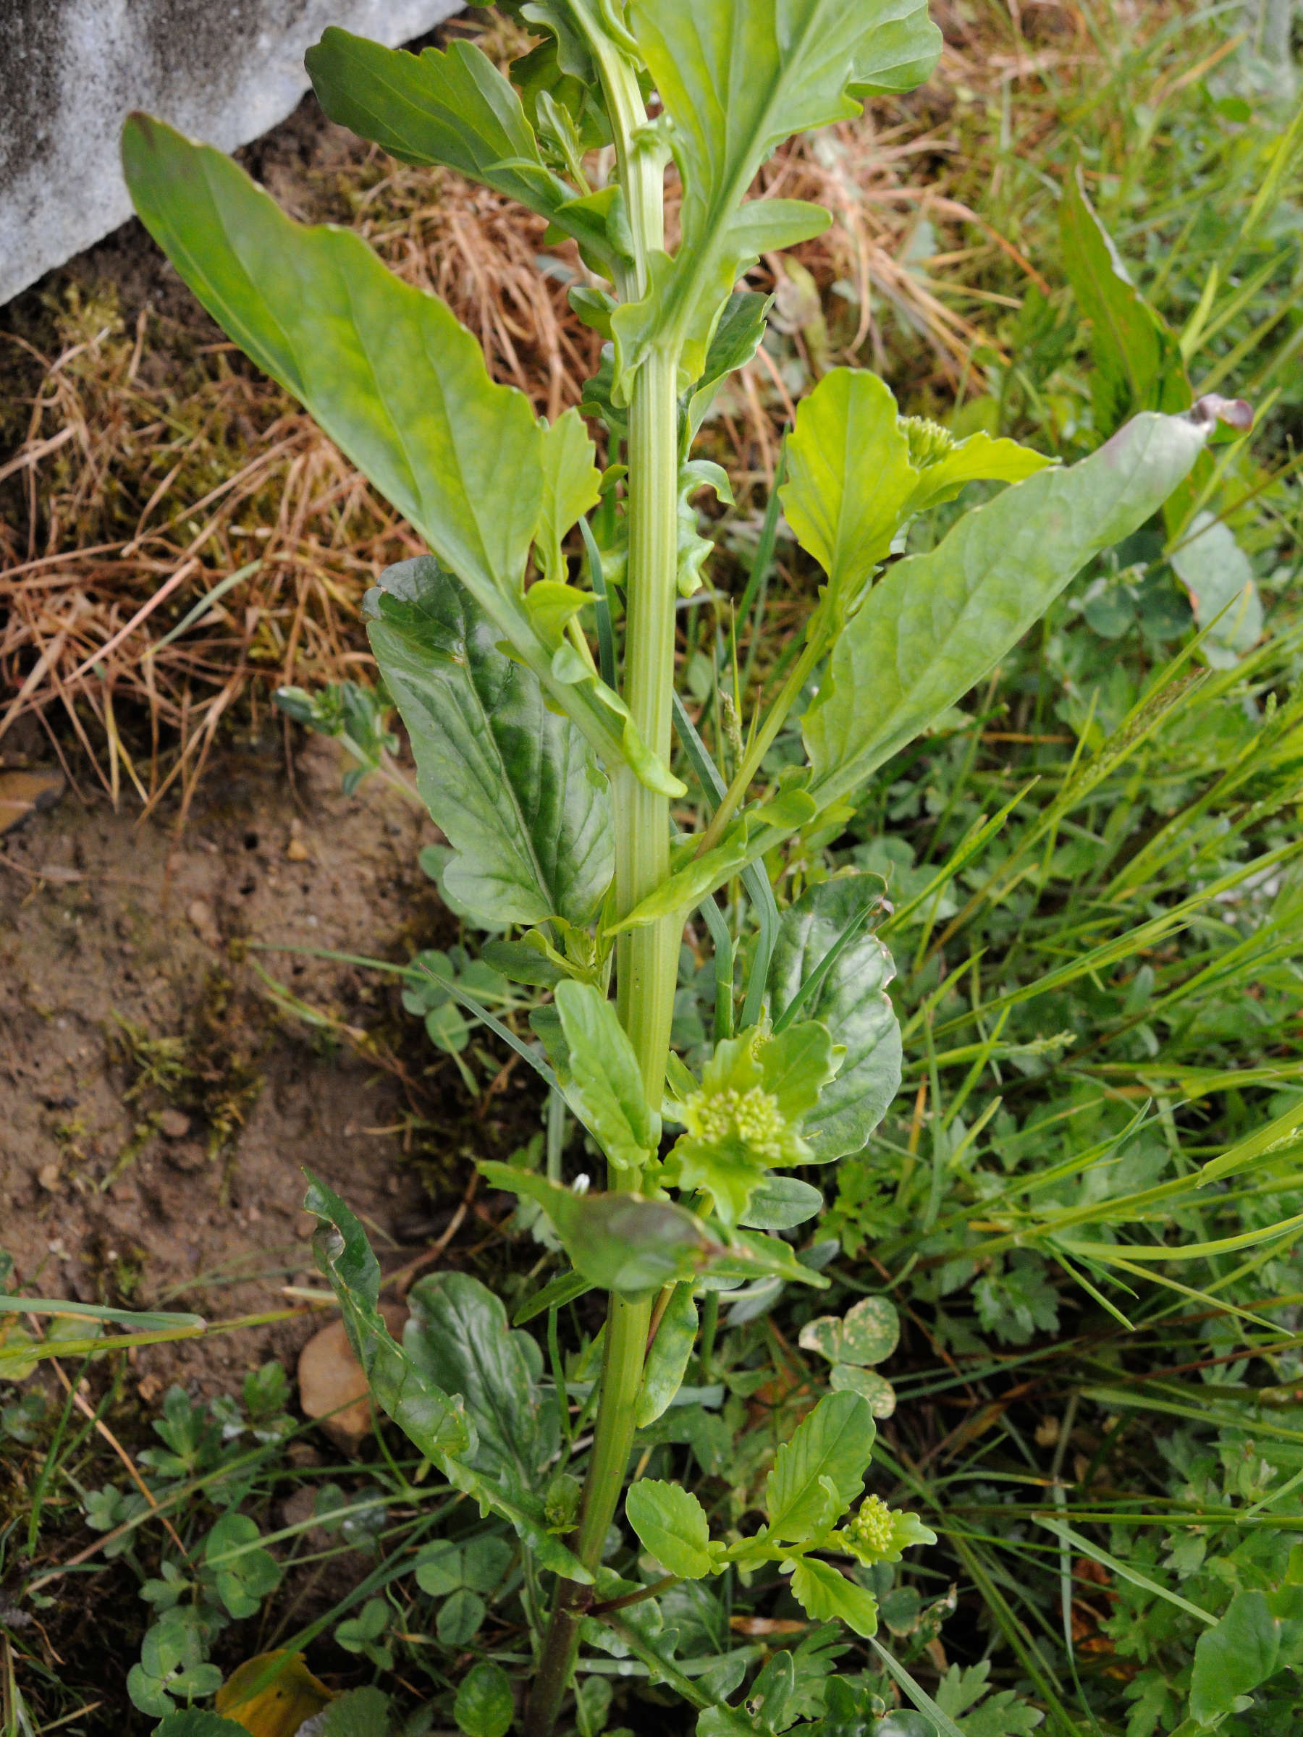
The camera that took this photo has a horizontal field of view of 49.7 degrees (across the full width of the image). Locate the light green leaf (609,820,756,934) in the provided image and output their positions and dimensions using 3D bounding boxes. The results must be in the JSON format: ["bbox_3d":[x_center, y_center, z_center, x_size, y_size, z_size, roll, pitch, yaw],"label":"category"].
[{"bbox_3d":[0.006,0.003,0.307,0.036,0.009,0.010,-32,48,-17],"label":"light green leaf"}]

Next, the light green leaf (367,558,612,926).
[{"bbox_3d":[-0.038,-0.028,0.328,0.043,0.020,0.092,-24,87,-15],"label":"light green leaf"}]

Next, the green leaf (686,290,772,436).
[{"bbox_3d":[0.014,-0.093,0.260,0.016,0.012,0.030,28,82,-5],"label":"green leaf"}]

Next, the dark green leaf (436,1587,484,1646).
[{"bbox_3d":[-0.060,0.238,0.446,0.015,0.004,0.015,1,61,1],"label":"dark green leaf"}]

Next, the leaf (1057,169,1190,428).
[{"bbox_3d":[0.214,-0.260,0.645,0.037,0.019,0.150,-18,73,21],"label":"leaf"}]

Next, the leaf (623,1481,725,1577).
[{"bbox_3d":[0.006,0.183,0.390,0.029,0.007,0.020,32,68,13],"label":"leaf"}]

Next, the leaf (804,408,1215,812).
[{"bbox_3d":[0.063,-0.048,0.267,0.030,0.098,0.017,36,34,-16],"label":"leaf"}]

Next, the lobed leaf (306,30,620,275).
[{"bbox_3d":[-0.049,-0.185,0.354,0.103,0.015,0.034,40,71,18],"label":"lobed leaf"}]

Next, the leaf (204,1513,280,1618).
[{"bbox_3d":[-0.127,0.216,0.437,0.023,0.006,0.026,1,67,0],"label":"leaf"}]

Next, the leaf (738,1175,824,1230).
[{"bbox_3d":[0.033,0.091,0.381,0.026,0.005,0.014,-2,60,-7],"label":"leaf"}]

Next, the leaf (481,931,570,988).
[{"bbox_3d":[-0.029,0.022,0.330,0.022,0.008,0.012,9,73,10],"label":"leaf"}]

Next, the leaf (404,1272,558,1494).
[{"bbox_3d":[-0.057,0.176,0.479,0.043,0.020,0.075,-18,88,-17],"label":"leaf"}]

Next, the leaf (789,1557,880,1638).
[{"bbox_3d":[0.058,0.232,0.448,0.032,0.010,0.019,32,64,28],"label":"leaf"}]

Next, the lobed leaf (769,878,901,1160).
[{"bbox_3d":[0.049,0.041,0.381,0.037,0.018,0.075,6,81,13],"label":"lobed leaf"}]

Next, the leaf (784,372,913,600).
[{"bbox_3d":[0.038,-0.075,0.280,0.026,0.044,0.010,0,20,0],"label":"leaf"}]

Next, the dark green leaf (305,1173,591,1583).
[{"bbox_3d":[-0.062,0.163,0.444,0.022,0.164,0.036,-32,13,-8],"label":"dark green leaf"}]

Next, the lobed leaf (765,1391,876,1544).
[{"bbox_3d":[0.045,0.163,0.381,0.024,0.008,0.044,36,86,15],"label":"lobed leaf"}]

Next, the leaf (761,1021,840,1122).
[{"bbox_3d":[0.035,0.048,0.333,0.015,0.006,0.024,33,80,15],"label":"leaf"}]

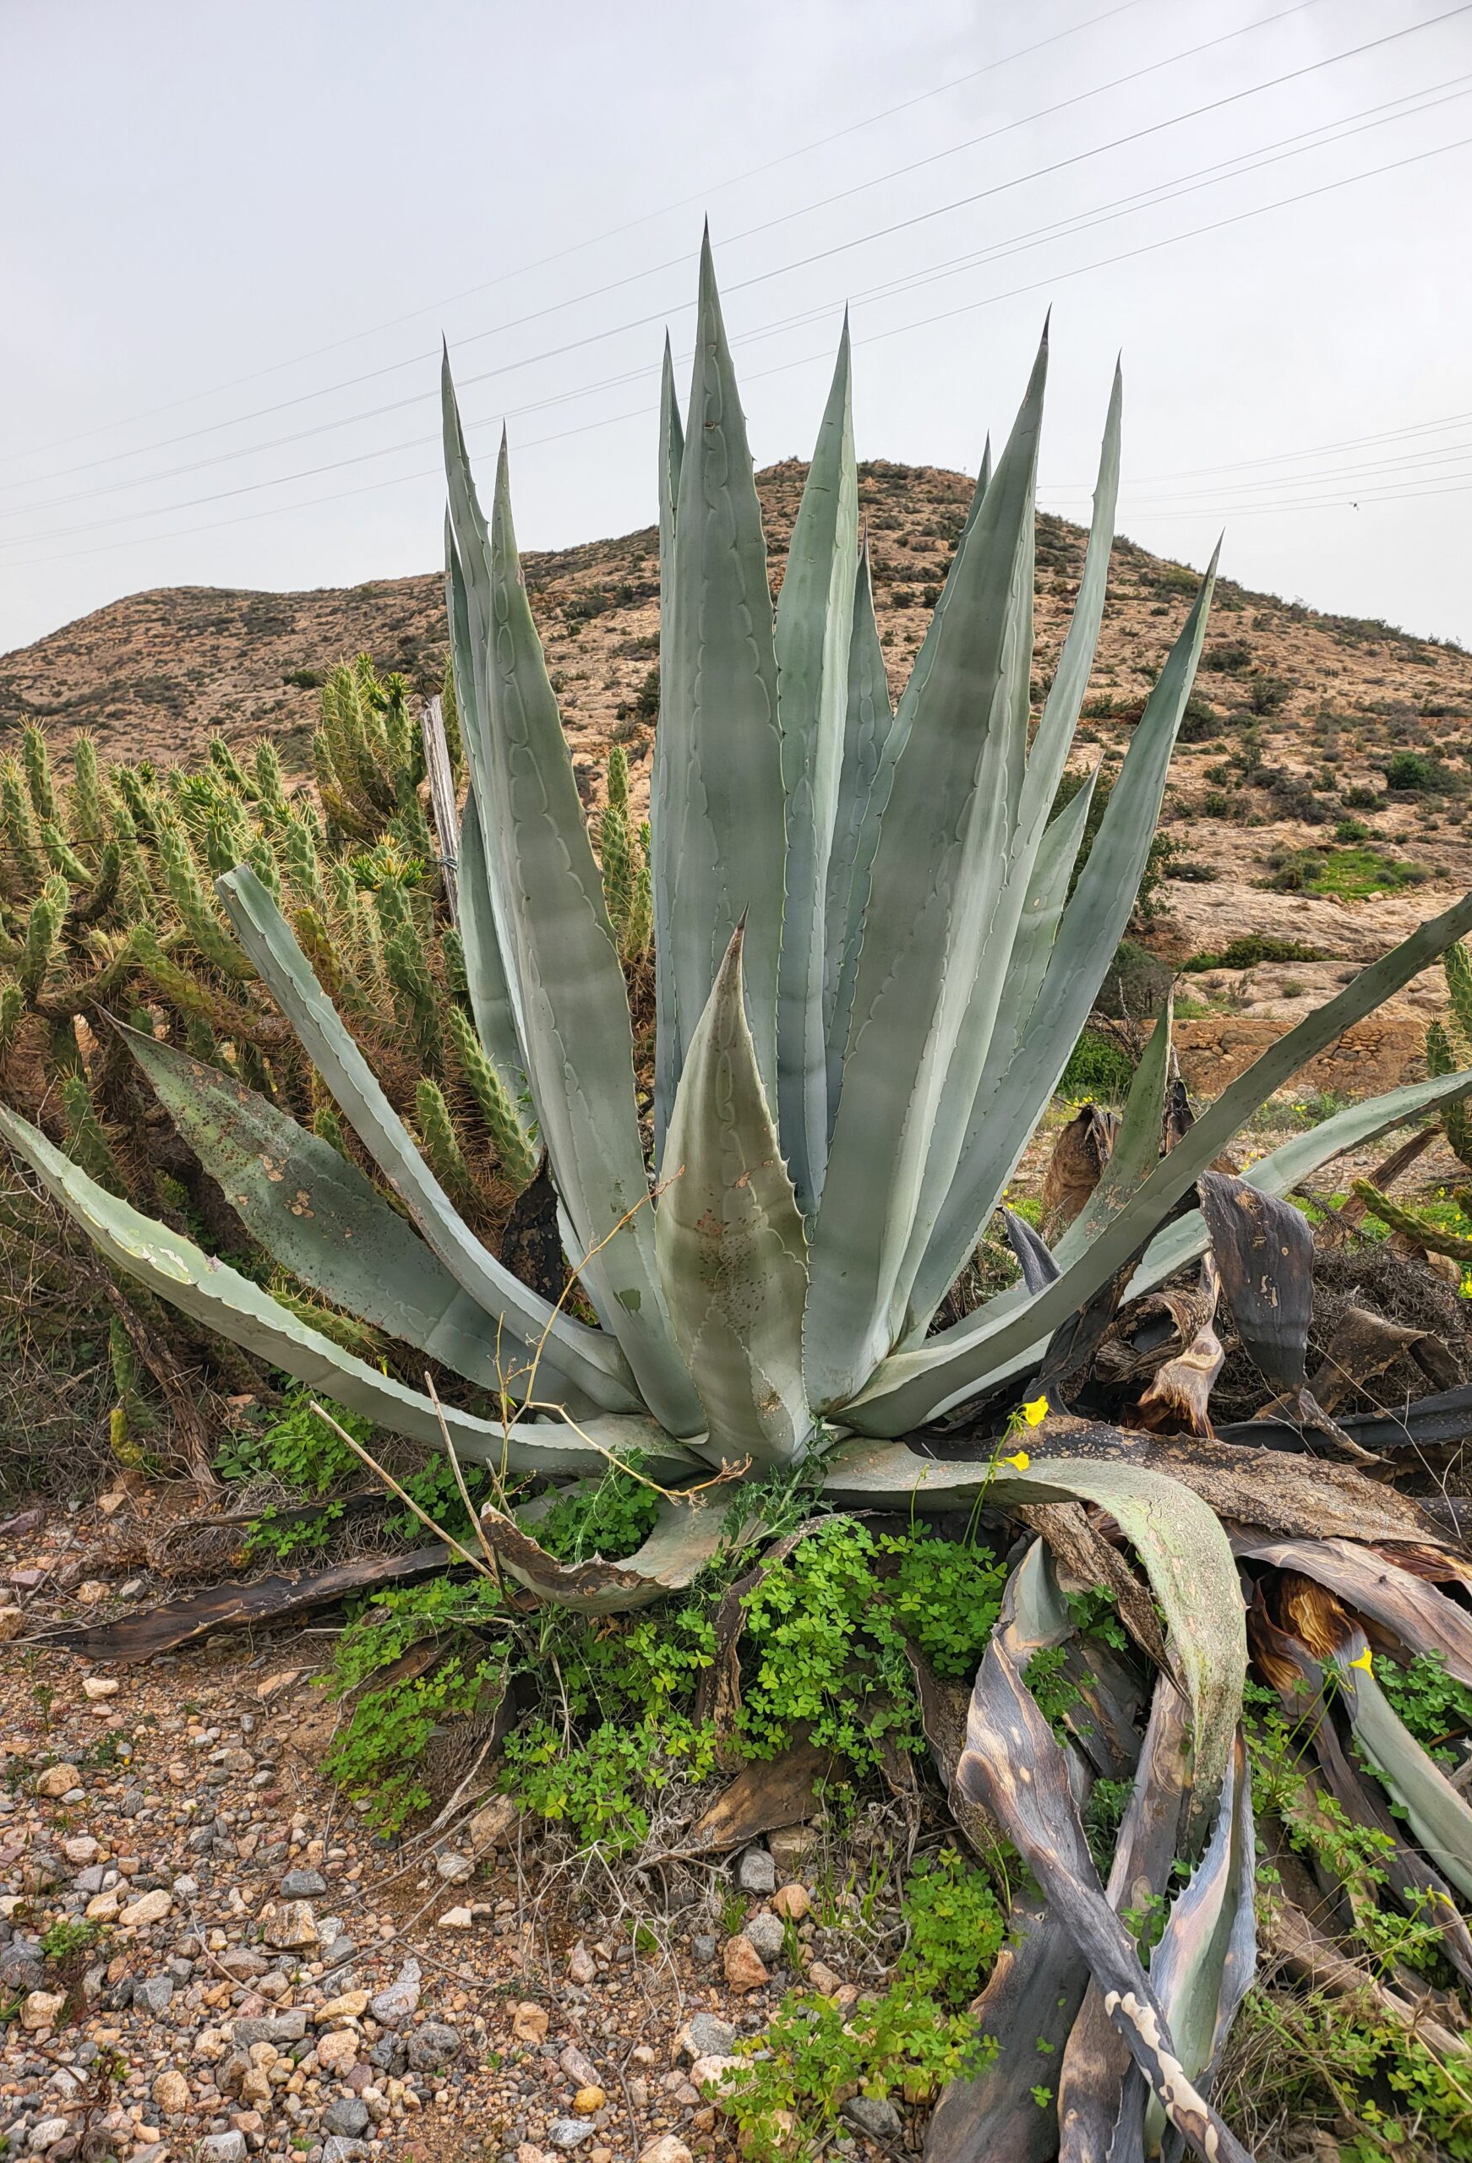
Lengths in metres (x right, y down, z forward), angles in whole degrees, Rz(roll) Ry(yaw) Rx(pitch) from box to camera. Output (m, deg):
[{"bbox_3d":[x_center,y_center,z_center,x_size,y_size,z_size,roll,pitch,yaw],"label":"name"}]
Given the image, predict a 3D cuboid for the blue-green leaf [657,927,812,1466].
[{"bbox_3d":[0.008,0.161,1.910,0.190,0.748,0.120,-1,20,0],"label":"blue-green leaf"}]

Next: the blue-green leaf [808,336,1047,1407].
[{"bbox_3d":[0.274,-0.261,2.050,0.200,1.473,0.140,7,7,-20],"label":"blue-green leaf"}]

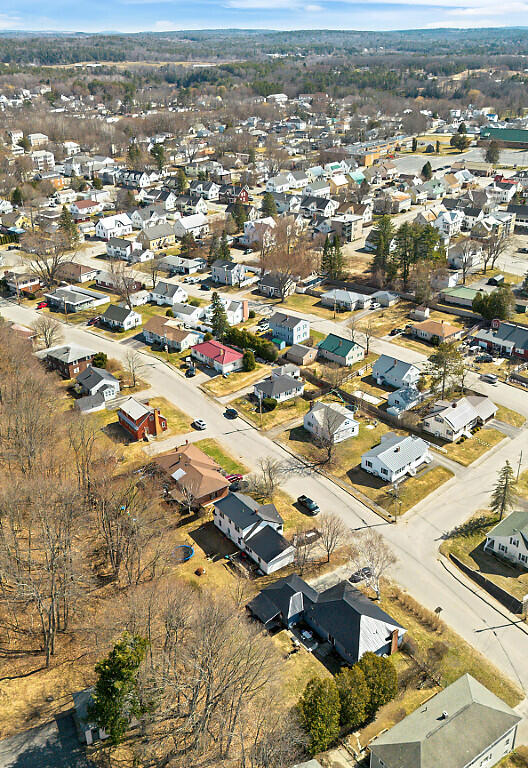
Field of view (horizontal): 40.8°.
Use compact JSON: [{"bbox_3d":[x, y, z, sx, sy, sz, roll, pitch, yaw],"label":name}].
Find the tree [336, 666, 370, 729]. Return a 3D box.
[{"bbox_3d":[12.360,43.380,98.140,4.700,10.910,4.700,0,26,0],"label":"tree"}]

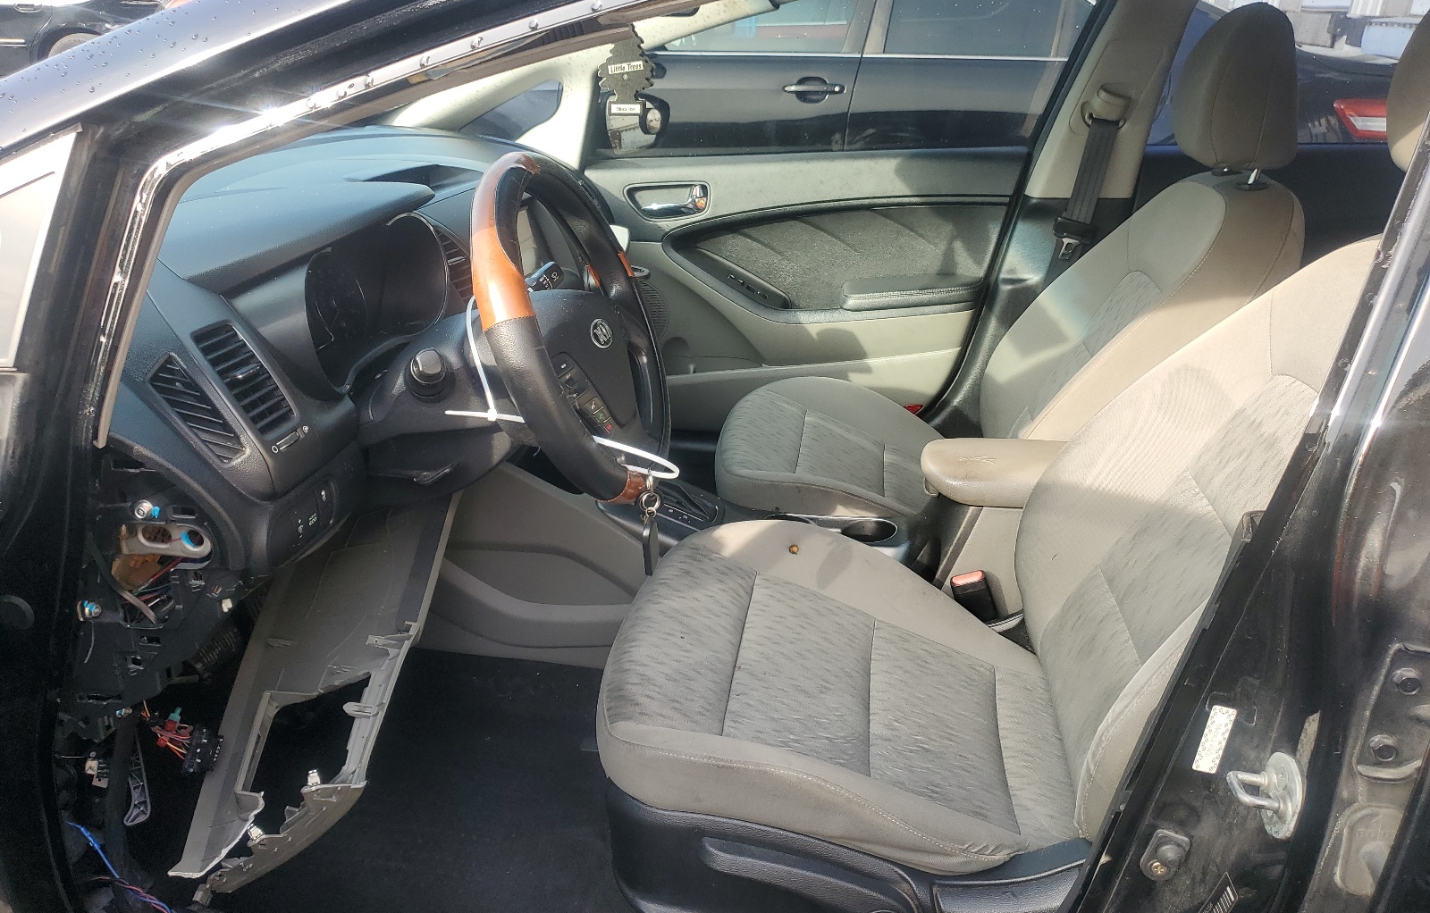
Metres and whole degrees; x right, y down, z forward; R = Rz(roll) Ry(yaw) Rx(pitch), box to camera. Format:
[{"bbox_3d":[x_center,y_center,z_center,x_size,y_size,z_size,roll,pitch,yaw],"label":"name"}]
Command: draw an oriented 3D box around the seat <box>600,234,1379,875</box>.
[{"bbox_3d":[0.321,0.000,1.115,0.870,0.850,0.530,5,25,8],"label":"seat"}]

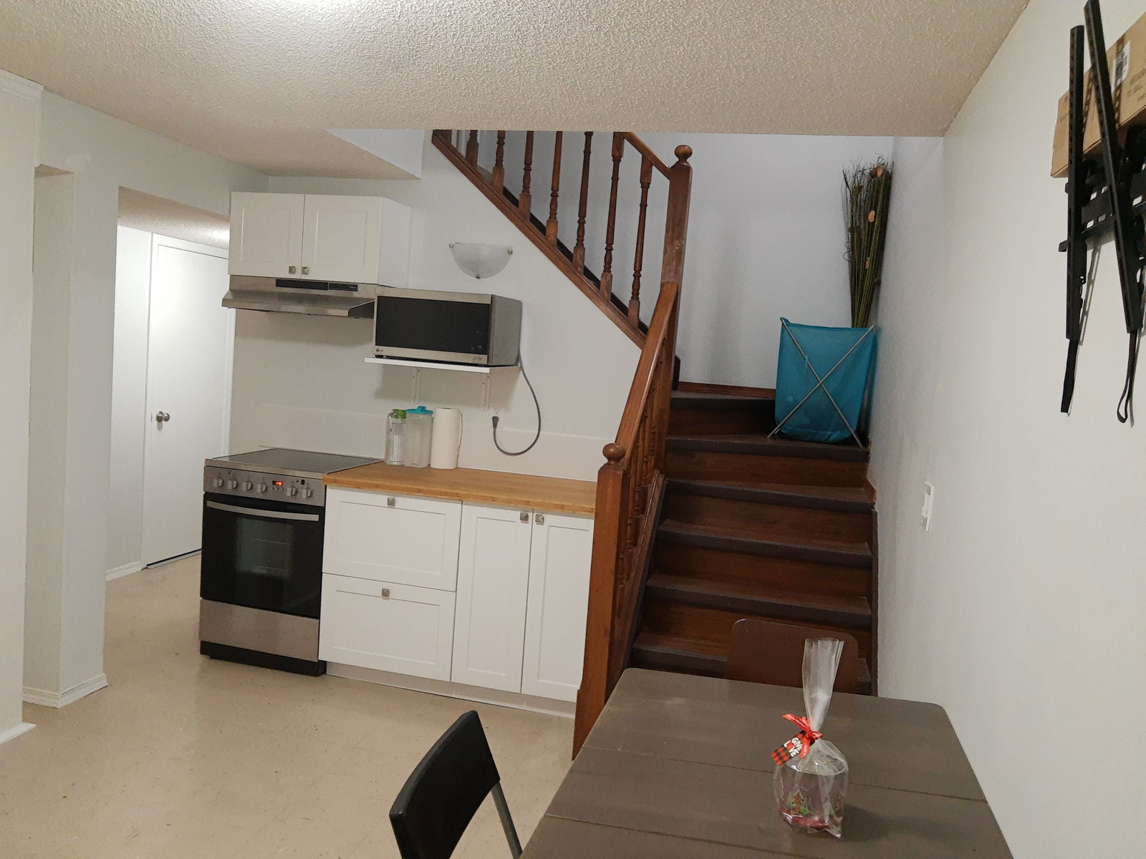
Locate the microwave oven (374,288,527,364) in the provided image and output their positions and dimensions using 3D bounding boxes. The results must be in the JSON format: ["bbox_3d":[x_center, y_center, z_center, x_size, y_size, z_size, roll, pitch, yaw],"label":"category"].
[{"bbox_3d":[-0.560,-0.462,3.928,0.533,0.298,0.410,5,6,14],"label":"microwave oven"}]

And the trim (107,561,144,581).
[{"bbox_3d":[-2.622,0.832,5.026,0.017,0.055,0.300,5,6,13],"label":"trim"}]

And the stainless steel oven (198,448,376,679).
[{"bbox_3d":[-1.301,0.590,4.019,0.598,0.911,0.588,5,6,13],"label":"stainless steel oven"}]

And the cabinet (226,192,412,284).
[{"bbox_3d":[-1.189,-0.885,4.060,0.760,0.381,0.325,5,6,13],"label":"cabinet"}]

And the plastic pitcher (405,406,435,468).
[{"bbox_3d":[-0.735,0.037,4.126,0.130,0.285,0.130,5,6,14],"label":"plastic pitcher"}]

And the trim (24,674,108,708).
[{"bbox_3d":[-2.022,1.024,3.429,0.193,0.056,0.246,5,6,13],"label":"trim"}]

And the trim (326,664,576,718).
[{"bbox_3d":[-0.511,1.093,3.672,1.186,0.088,0.020,5,6,13],"label":"trim"}]

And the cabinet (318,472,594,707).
[{"bbox_3d":[-0.413,0.648,3.841,1.213,0.763,0.604,5,6,13],"label":"cabinet"}]

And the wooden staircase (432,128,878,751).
[{"bbox_3d":[0.253,-0.127,3.916,2.230,2.550,1.900,5,6,14],"label":"wooden staircase"}]

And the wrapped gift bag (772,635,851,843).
[{"bbox_3d":[0.398,0.489,1.417,0.120,0.300,0.115,5,6,14],"label":"wrapped gift bag"}]

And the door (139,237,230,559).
[{"bbox_3d":[-2.419,-0.172,5.446,0.050,1.960,0.770,5,6,14],"label":"door"}]

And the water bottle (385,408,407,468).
[{"bbox_3d":[-0.851,0.038,4.157,0.100,0.260,0.100,5,6,14],"label":"water bottle"}]

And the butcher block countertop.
[{"bbox_3d":[-0.388,0.248,3.823,1.235,0.038,0.650,5,6,14],"label":"butcher block countertop"}]

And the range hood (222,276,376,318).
[{"bbox_3d":[-1.220,-0.617,4.025,0.750,0.155,0.447,5,6,13],"label":"range hood"}]

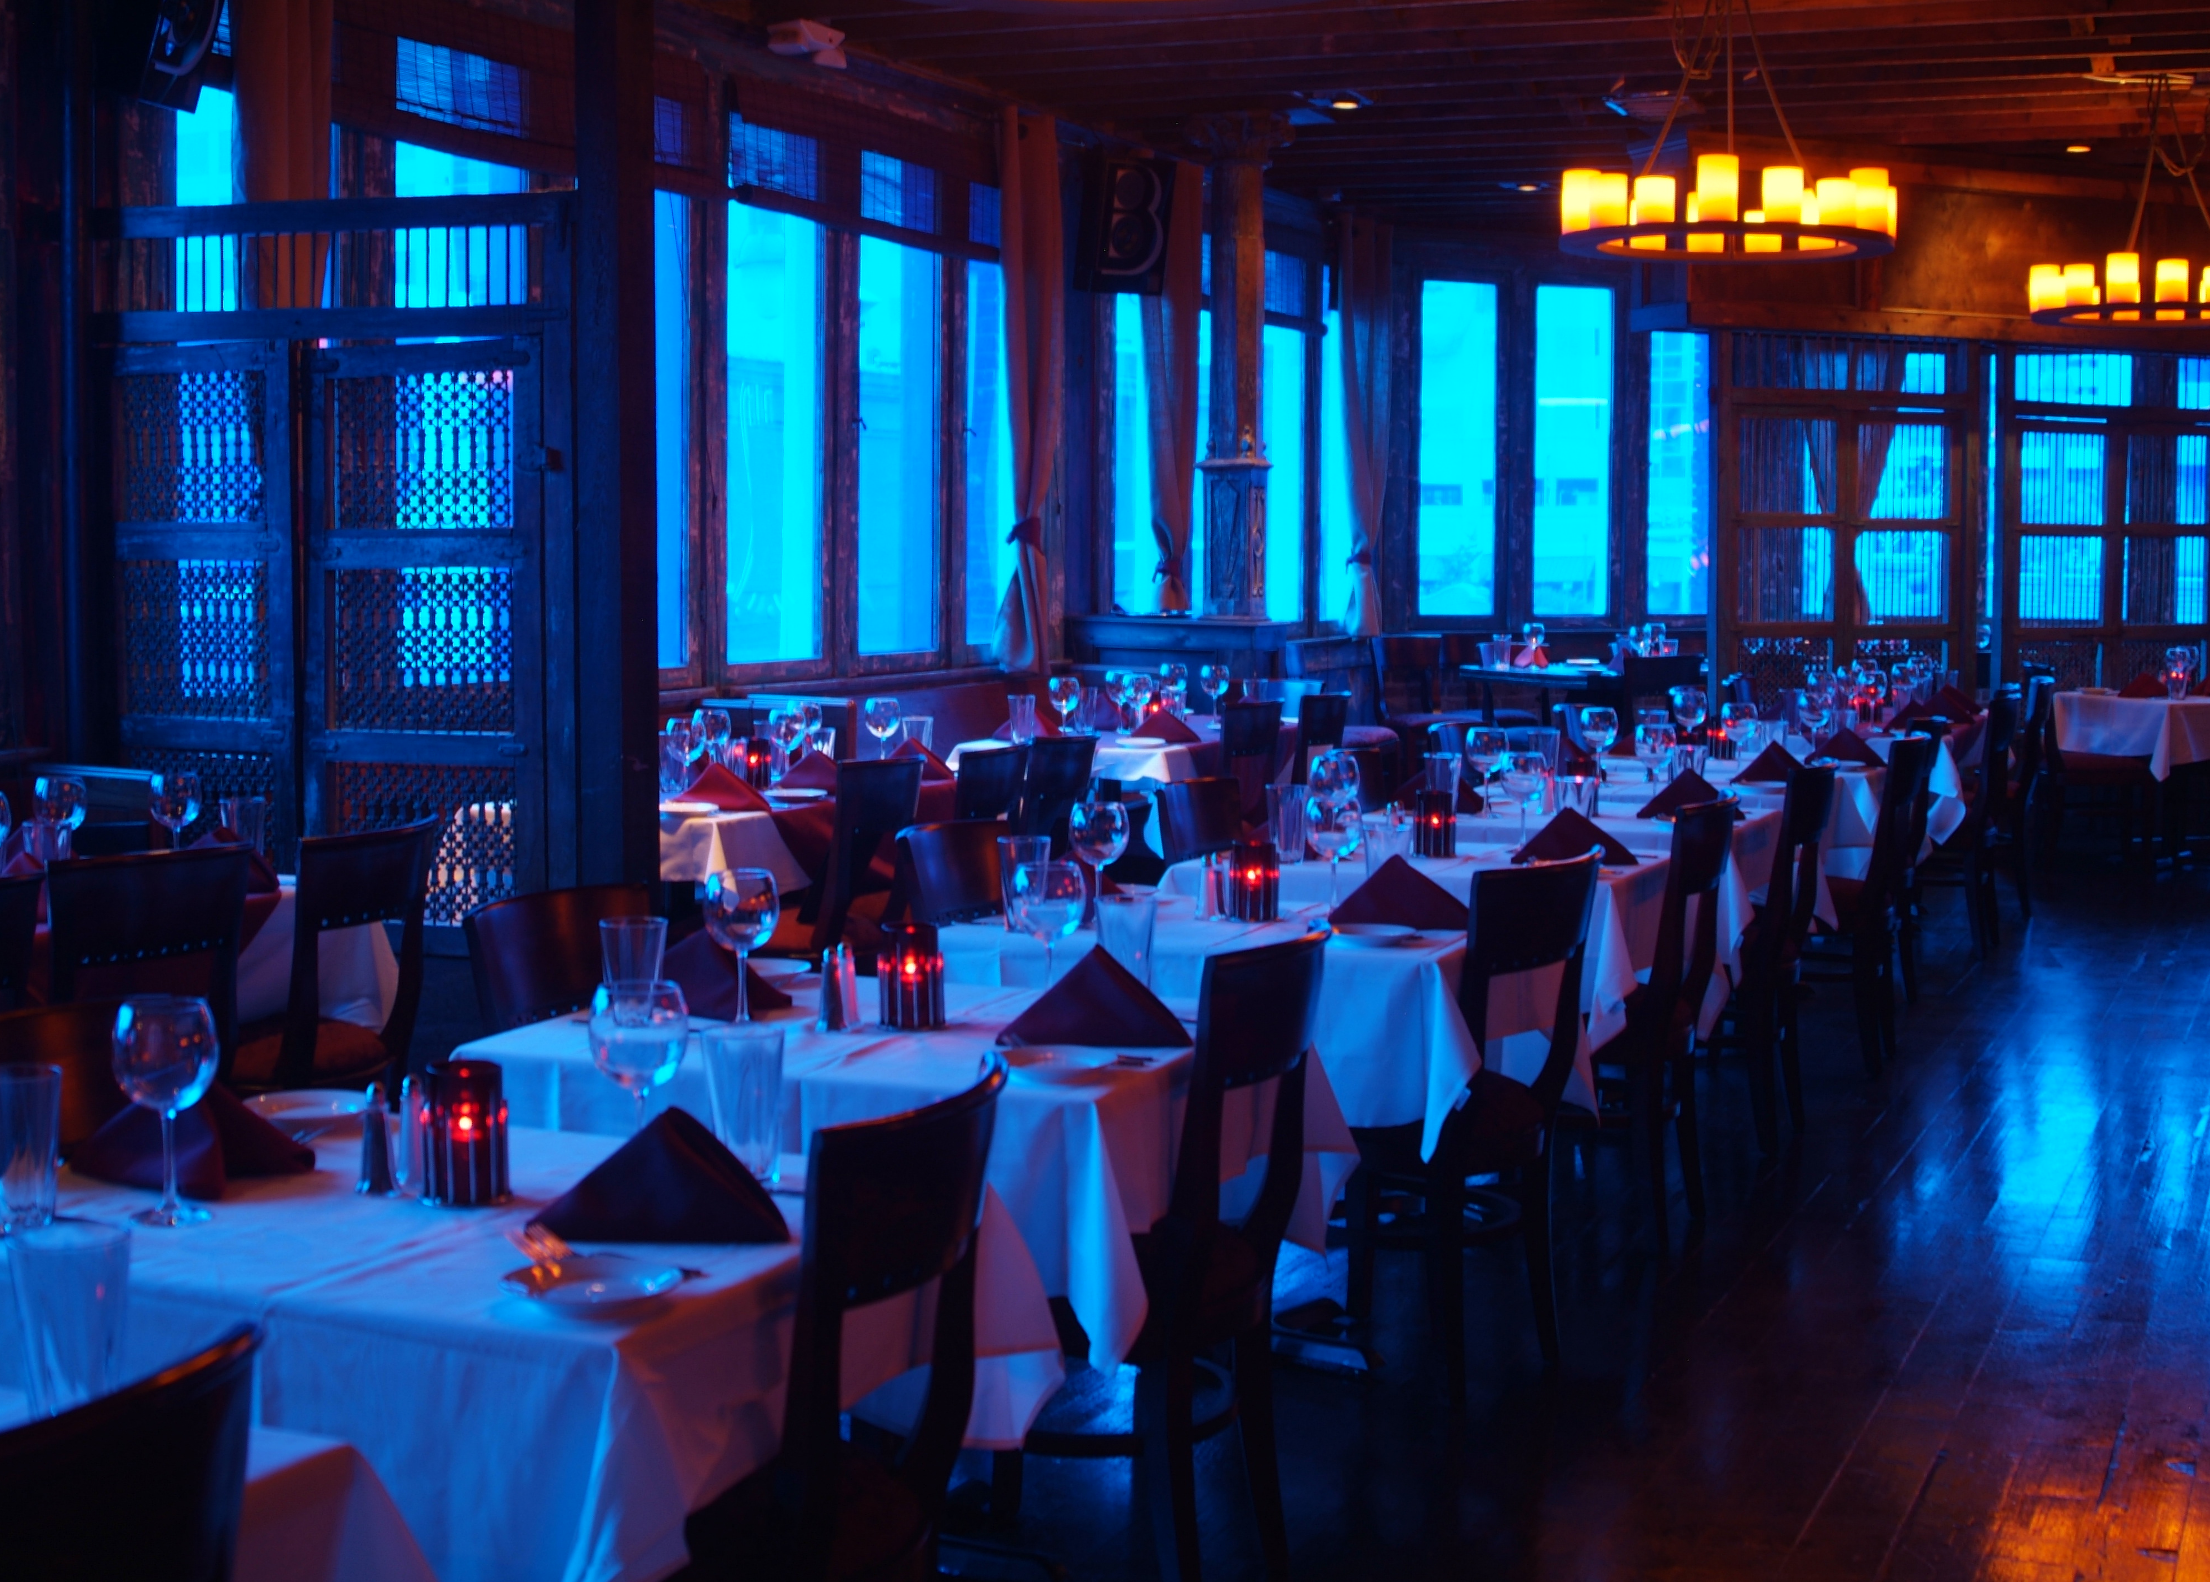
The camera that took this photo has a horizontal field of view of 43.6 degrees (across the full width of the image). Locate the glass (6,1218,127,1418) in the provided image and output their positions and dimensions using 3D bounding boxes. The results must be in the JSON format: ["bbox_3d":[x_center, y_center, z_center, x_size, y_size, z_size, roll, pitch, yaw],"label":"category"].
[{"bbox_3d":[-0.734,0.382,1.963,0.090,0.150,0.090,2,5,25],"label":"glass"}]

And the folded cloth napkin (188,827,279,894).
[{"bbox_3d":[-1.713,0.124,5.326,0.255,0.125,0.160,1,5,9],"label":"folded cloth napkin"}]

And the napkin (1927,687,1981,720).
[{"bbox_3d":[3.024,-0.313,9.978,0.240,0.118,0.155,0,5,-11],"label":"napkin"}]

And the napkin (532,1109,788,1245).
[{"bbox_3d":[-0.418,0.367,2.701,0.253,0.128,0.148,1,5,12],"label":"napkin"}]

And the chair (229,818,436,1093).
[{"bbox_3d":[-1.590,0.511,5.180,0.530,0.900,0.440,2,5,18],"label":"chair"}]

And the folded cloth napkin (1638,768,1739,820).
[{"bbox_3d":[1.354,0.002,6.433,0.240,0.118,0.155,-1,6,-14],"label":"folded cloth napkin"}]

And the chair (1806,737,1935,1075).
[{"bbox_3d":[1.934,0.292,7.506,0.520,0.870,0.430,2,5,25],"label":"chair"}]

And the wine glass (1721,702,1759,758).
[{"bbox_3d":[1.938,-0.160,8.411,0.108,0.207,0.108,1,5,13],"label":"wine glass"}]

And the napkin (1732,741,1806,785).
[{"bbox_3d":[1.946,-0.091,8.041,0.255,0.130,0.160,1,5,13],"label":"napkin"}]

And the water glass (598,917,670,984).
[{"bbox_3d":[-0.647,0.259,3.796,0.092,0.157,0.092,2,5,25],"label":"water glass"}]

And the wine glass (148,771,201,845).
[{"bbox_3d":[-1.639,0.074,4.870,0.094,0.205,0.094,1,5,0],"label":"wine glass"}]

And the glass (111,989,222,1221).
[{"bbox_3d":[-0.872,0.297,2.565,0.095,0.205,0.095,1,5,0],"label":"glass"}]

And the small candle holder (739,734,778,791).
[{"bbox_3d":[-0.852,-0.065,6.804,0.090,0.125,0.090,1,5,0],"label":"small candle holder"}]

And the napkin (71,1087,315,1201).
[{"bbox_3d":[-0.950,0.346,2.860,0.255,0.112,0.160,1,5,12],"label":"napkin"}]

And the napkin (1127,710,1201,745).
[{"bbox_3d":[0.199,-0.227,9.300,0.240,0.120,0.190,2,5,25],"label":"napkin"}]

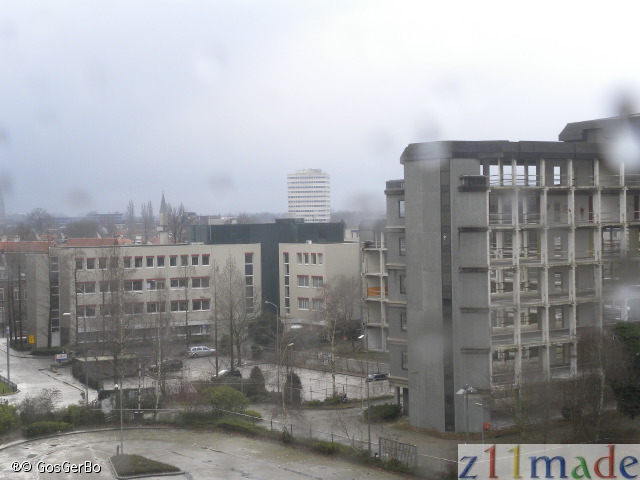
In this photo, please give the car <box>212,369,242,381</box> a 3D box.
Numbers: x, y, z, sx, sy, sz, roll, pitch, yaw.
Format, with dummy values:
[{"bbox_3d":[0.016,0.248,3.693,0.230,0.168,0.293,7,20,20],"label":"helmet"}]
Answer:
[{"bbox_3d":[-11.097,16.397,146.986,4.100,1.450,1.700,-2,1,-30],"label":"car"}]

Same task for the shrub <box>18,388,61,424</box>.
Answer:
[{"bbox_3d":[-27.110,16.298,117.967,3.700,3.400,3.300,-1,1,0],"label":"shrub"}]

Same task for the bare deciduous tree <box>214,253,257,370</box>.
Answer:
[{"bbox_3d":[-10.559,9.455,154.852,5.400,15.000,5.200,-1,1,0],"label":"bare deciduous tree"}]

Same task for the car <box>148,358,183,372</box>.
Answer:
[{"bbox_3d":[-20.018,16.330,158.486,4.300,1.470,1.730,-2,1,-30],"label":"car"}]

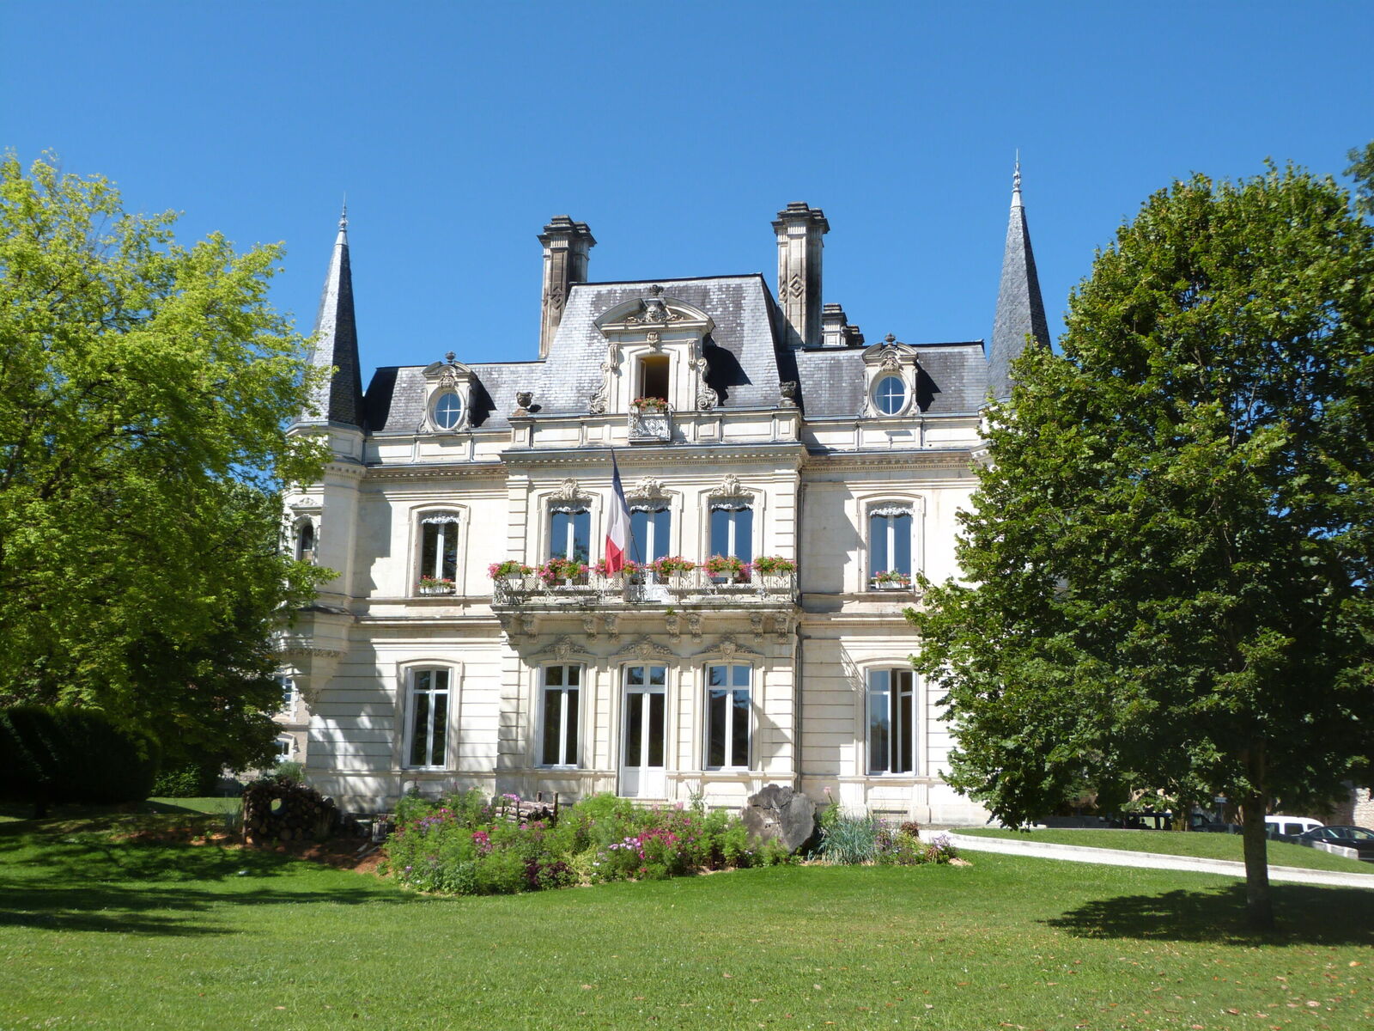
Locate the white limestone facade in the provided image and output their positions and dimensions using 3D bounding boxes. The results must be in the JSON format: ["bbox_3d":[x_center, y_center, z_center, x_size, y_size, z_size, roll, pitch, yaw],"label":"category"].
[{"bbox_3d":[-0.316,-0.487,45.516,20.700,16.960,8.000,-1,-11,13],"label":"white limestone facade"}]

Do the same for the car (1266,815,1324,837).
[{"bbox_3d":[23.241,12.325,65.000,4.100,1.800,1.700,-1,-11,13],"label":"car"}]

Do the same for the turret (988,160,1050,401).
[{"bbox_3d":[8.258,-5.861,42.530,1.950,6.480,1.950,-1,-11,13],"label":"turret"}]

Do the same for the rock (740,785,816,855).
[{"bbox_3d":[1.629,5.383,30.300,1.300,1.200,0.850,-1,-11,13],"label":"rock"}]

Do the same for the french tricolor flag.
[{"bbox_3d":[-1.678,-0.065,41.051,0.650,2.900,0.550,-1,-11,13],"label":"french tricolor flag"}]

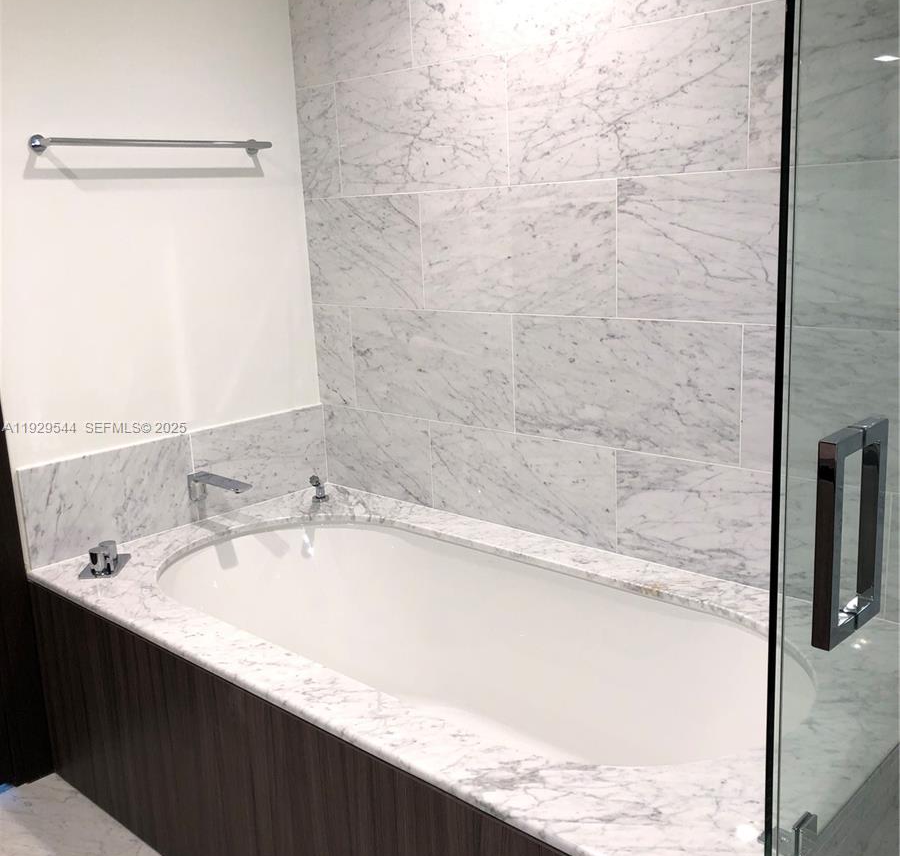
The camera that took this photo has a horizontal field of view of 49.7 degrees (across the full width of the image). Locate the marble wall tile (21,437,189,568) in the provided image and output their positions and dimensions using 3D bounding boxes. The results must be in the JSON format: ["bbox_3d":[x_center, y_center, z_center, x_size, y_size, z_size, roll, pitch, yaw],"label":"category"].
[{"bbox_3d":[-0.865,0.178,2.504,0.010,0.249,0.473,9,17,42],"label":"marble wall tile"}]

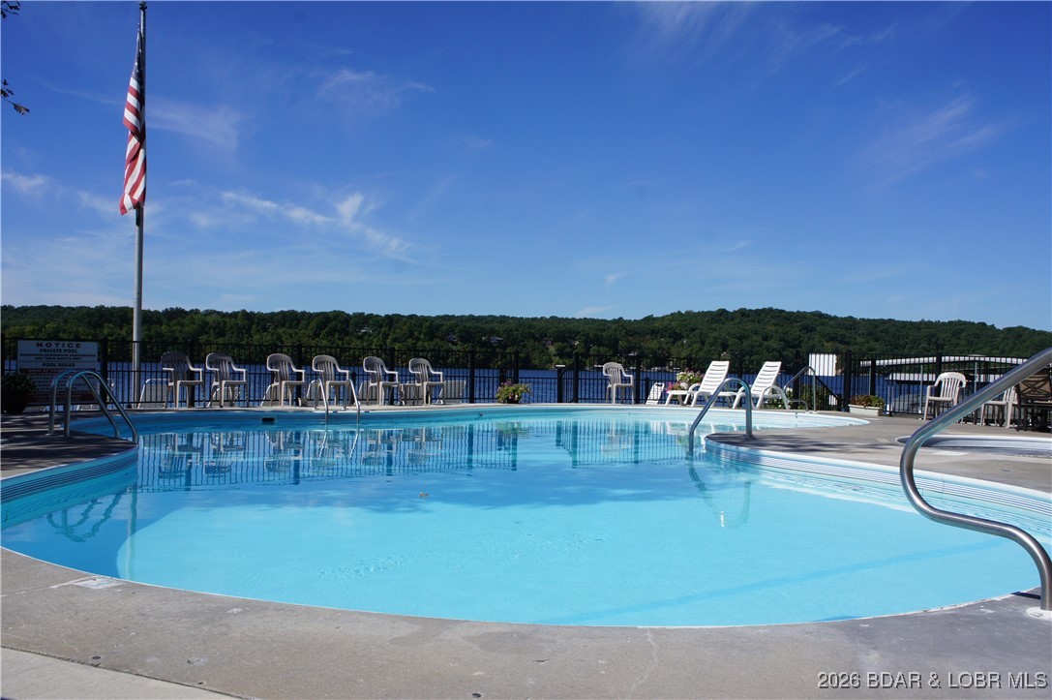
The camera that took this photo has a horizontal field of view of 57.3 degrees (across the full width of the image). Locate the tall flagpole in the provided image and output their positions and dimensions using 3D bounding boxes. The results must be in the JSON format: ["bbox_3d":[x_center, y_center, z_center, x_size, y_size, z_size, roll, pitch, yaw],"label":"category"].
[{"bbox_3d":[-6.385,-2.387,15.950,0.130,6.700,0.130,1,-1,0],"label":"tall flagpole"}]

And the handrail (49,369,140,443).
[{"bbox_3d":[-4.440,0.620,9.880,0.700,0.820,0.600,2,-1,-43],"label":"handrail"}]

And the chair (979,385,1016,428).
[{"bbox_3d":[7.750,0.820,15.650,0.570,0.870,0.570,2,-1,-37],"label":"chair"}]

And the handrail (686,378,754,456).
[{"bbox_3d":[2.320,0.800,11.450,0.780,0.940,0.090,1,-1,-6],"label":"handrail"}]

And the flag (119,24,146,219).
[{"bbox_3d":[-6.510,-3.830,15.950,0.420,3.150,0.270,2,-1,-22],"label":"flag"}]

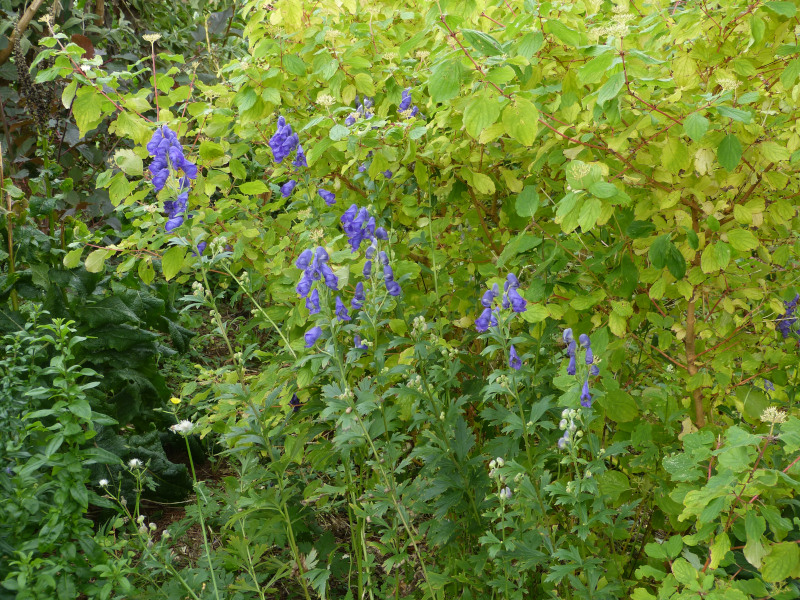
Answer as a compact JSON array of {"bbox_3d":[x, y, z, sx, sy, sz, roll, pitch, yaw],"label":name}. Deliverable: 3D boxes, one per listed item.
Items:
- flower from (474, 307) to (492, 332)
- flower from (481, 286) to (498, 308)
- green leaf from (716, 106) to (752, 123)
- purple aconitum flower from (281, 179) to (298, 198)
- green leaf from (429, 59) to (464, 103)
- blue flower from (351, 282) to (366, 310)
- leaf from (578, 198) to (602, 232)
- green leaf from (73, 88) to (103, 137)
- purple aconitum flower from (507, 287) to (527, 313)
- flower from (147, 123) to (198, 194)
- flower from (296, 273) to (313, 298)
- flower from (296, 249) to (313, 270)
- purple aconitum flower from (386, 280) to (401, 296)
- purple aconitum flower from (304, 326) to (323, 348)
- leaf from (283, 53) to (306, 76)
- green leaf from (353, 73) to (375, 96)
[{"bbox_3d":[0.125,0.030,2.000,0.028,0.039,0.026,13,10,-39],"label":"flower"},{"bbox_3d":[0.154,-0.004,2.320,0.023,0.036,0.027,2,7,-34],"label":"flower"},{"bbox_3d":[0.586,-0.325,2.350,0.062,0.026,0.030,-10,21,-10],"label":"green leaf"},{"bbox_3d":[-0.214,-0.216,2.600,0.029,0.037,0.025,24,7,-26],"label":"purple aconitum flower"},{"bbox_3d":[0.075,-0.367,2.250,0.052,0.074,0.022,6,-17,8],"label":"green leaf"},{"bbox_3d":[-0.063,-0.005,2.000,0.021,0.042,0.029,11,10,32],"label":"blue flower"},{"bbox_3d":[0.313,-0.139,2.200,0.035,0.062,0.018,19,-16,11],"label":"leaf"},{"bbox_3d":[-0.511,-0.308,2.200,0.044,0.081,0.022,9,-14,8],"label":"green leaf"},{"bbox_3d":[0.200,-0.001,2.300,0.030,0.043,0.027,-20,7,34],"label":"purple aconitum flower"},{"bbox_3d":[-0.355,-0.220,2.080,0.078,0.102,0.070,0,11,0],"label":"flower"},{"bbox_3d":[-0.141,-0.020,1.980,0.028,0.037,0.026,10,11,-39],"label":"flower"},{"bbox_3d":[-0.146,-0.062,2.050,0.023,0.034,0.025,22,7,43],"label":"flower"},{"bbox_3d":[-0.011,-0.020,2.300,0.024,0.031,0.026,-8,7,30],"label":"purple aconitum flower"},{"bbox_3d":[-0.146,0.064,2.270,0.030,0.040,0.026,20,10,-26],"label":"purple aconitum flower"},{"bbox_3d":[-0.197,-0.437,2.500,0.045,0.043,0.024,8,24,3],"label":"leaf"},{"bbox_3d":[-0.060,-0.362,2.250,0.047,0.032,0.015,34,-14,10],"label":"green leaf"}]

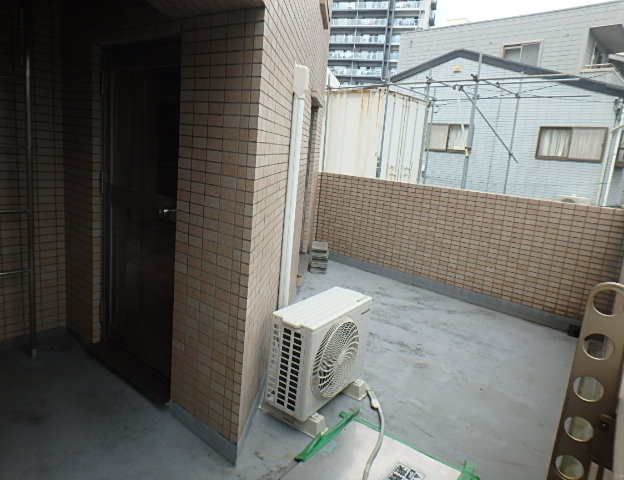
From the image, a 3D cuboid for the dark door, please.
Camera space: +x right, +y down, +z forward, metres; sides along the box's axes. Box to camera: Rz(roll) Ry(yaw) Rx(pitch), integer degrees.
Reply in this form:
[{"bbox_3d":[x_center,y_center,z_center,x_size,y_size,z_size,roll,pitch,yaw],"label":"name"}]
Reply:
[{"bbox_3d":[-0.918,-0.125,2.293,0.750,1.755,0.080,14,14,34],"label":"dark door"}]

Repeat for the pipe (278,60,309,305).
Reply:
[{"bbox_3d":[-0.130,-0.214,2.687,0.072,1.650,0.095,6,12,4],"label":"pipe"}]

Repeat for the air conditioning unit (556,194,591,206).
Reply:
[{"bbox_3d":[7.344,-0.913,11.946,0.820,0.570,0.300,16,16,41],"label":"air conditioning unit"}]

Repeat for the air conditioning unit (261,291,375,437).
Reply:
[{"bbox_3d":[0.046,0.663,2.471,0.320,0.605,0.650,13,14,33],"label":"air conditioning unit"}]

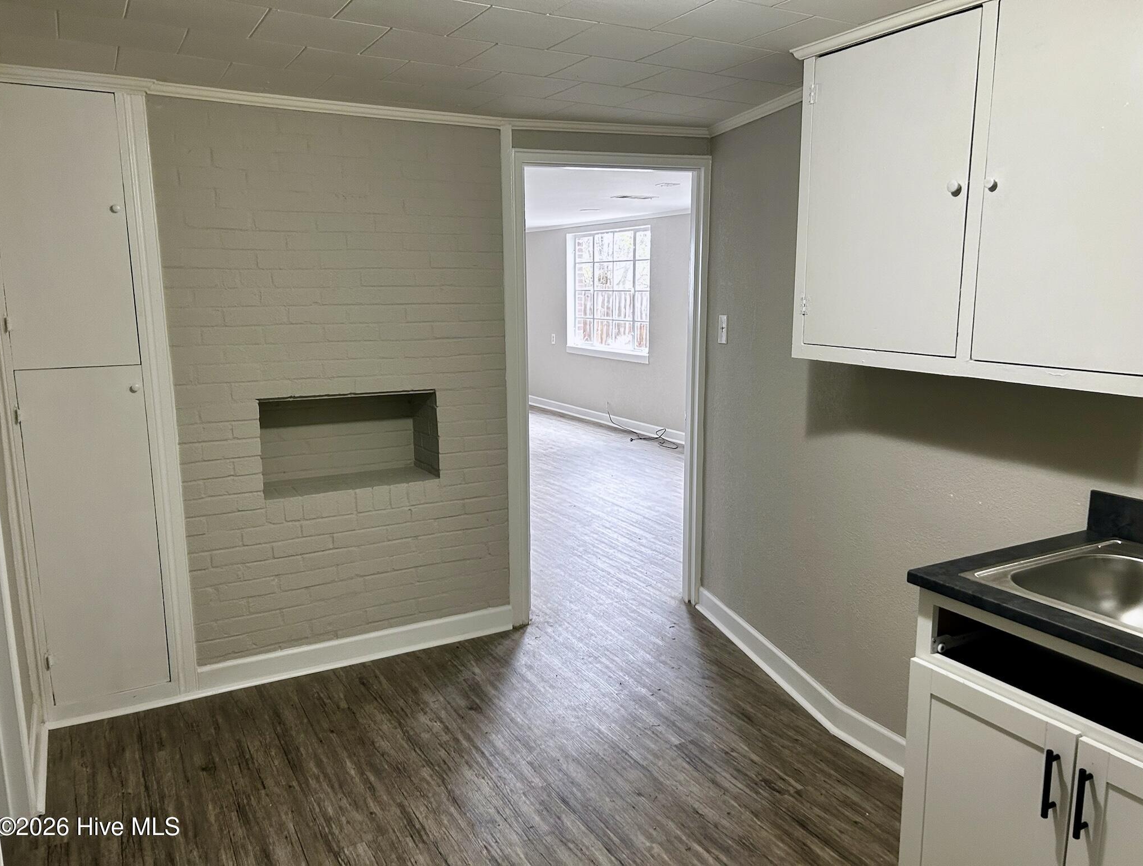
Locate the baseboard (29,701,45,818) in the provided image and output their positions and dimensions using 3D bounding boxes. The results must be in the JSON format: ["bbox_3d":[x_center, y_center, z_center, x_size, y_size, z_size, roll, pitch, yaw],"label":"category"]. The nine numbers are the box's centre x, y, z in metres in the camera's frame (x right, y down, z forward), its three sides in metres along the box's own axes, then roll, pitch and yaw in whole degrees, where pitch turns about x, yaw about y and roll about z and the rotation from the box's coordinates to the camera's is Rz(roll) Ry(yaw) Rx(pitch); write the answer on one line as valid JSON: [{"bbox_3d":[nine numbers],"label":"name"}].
[{"bbox_3d":[-1.697,1.024,2.766,0.030,0.106,0.572,-6,12,-29],"label":"baseboard"}]

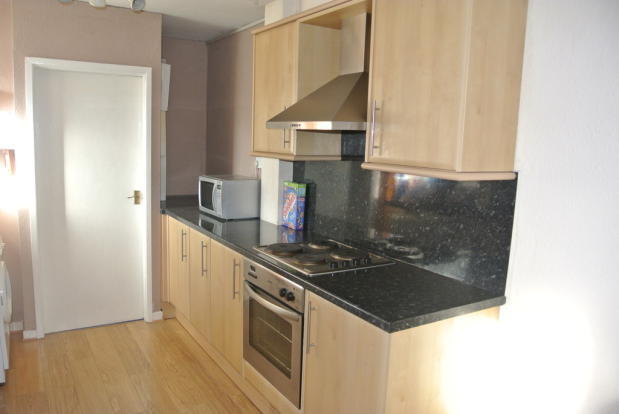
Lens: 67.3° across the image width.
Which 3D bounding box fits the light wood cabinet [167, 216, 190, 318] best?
[{"bbox_3d":[-0.771,0.457,3.729,0.576,0.713,0.508,-3,9,-33],"label":"light wood cabinet"}]

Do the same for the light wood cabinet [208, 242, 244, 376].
[{"bbox_3d":[-0.275,0.581,2.967,0.576,0.713,0.505,-3,9,-33],"label":"light wood cabinet"}]

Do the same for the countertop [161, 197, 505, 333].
[{"bbox_3d":[-0.345,0.175,3.091,0.626,0.043,3.262,-3,9,-33],"label":"countertop"}]

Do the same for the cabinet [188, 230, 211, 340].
[{"bbox_3d":[-0.522,0.519,3.347,0.576,0.713,0.412,-3,9,-33],"label":"cabinet"}]

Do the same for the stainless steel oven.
[{"bbox_3d":[0.020,0.595,2.477,0.571,0.582,0.611,-3,9,-33],"label":"stainless steel oven"}]

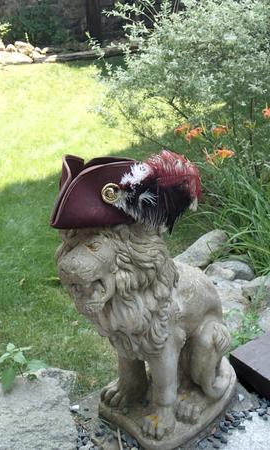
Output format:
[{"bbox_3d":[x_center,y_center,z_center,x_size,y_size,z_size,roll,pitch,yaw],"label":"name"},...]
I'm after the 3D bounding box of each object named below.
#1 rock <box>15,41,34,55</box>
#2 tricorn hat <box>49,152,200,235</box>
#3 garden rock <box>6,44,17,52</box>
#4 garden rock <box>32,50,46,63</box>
[{"bbox_3d":[-2.005,-3.221,10.150,0.370,0.250,0.280,0,24,0],"label":"rock"},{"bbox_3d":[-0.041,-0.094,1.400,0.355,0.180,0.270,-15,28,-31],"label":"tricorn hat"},{"bbox_3d":[-2.230,-3.187,10.100,0.180,0.140,0.160,0,24,0],"label":"garden rock"},{"bbox_3d":[-1.708,-3.013,10.000,0.250,0.190,0.220,0,24,0],"label":"garden rock"}]

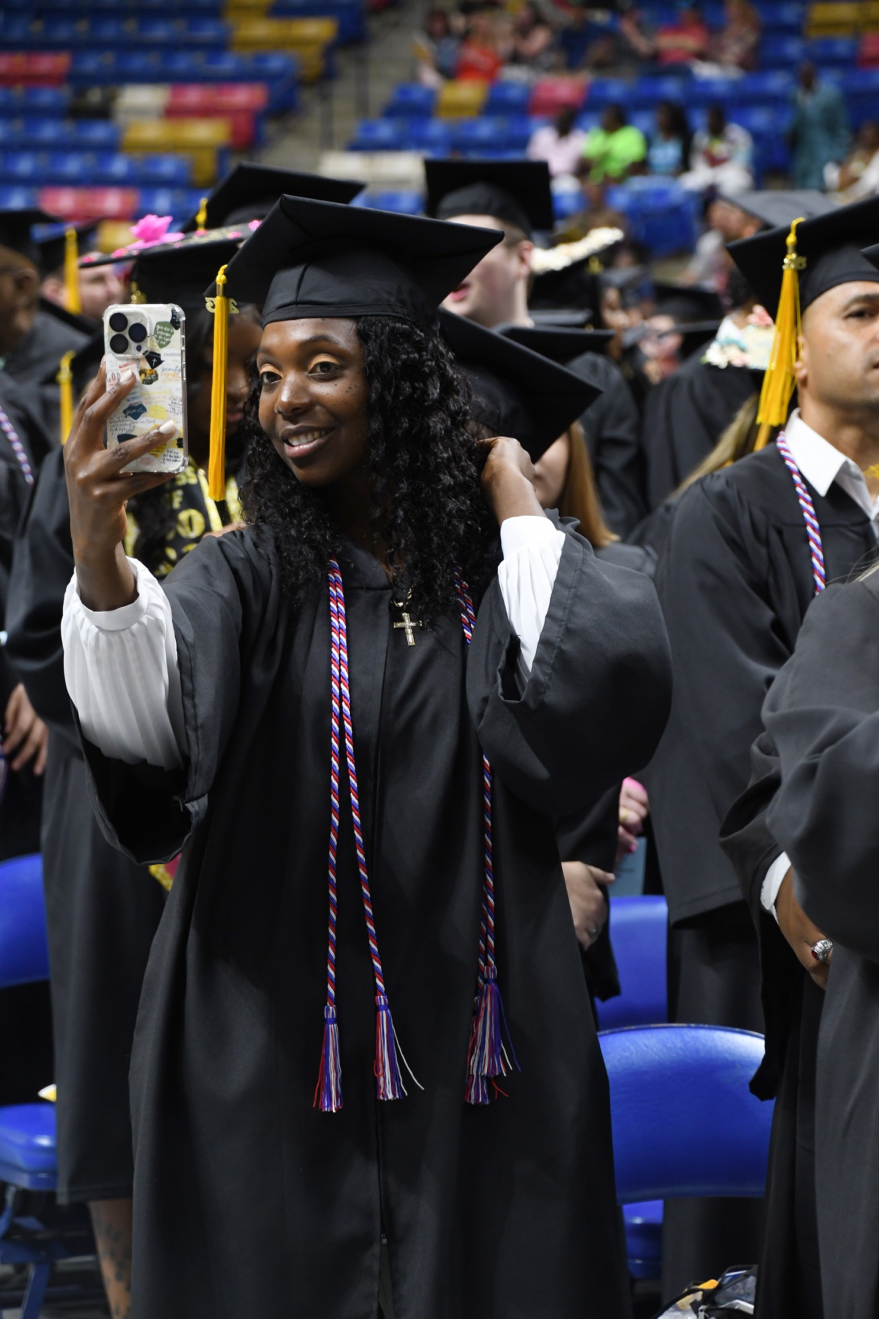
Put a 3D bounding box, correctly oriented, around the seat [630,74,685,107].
[{"bbox_3d":[1.993,-4.965,45.134,0.480,0.740,0.480,2,6,22],"label":"seat"}]

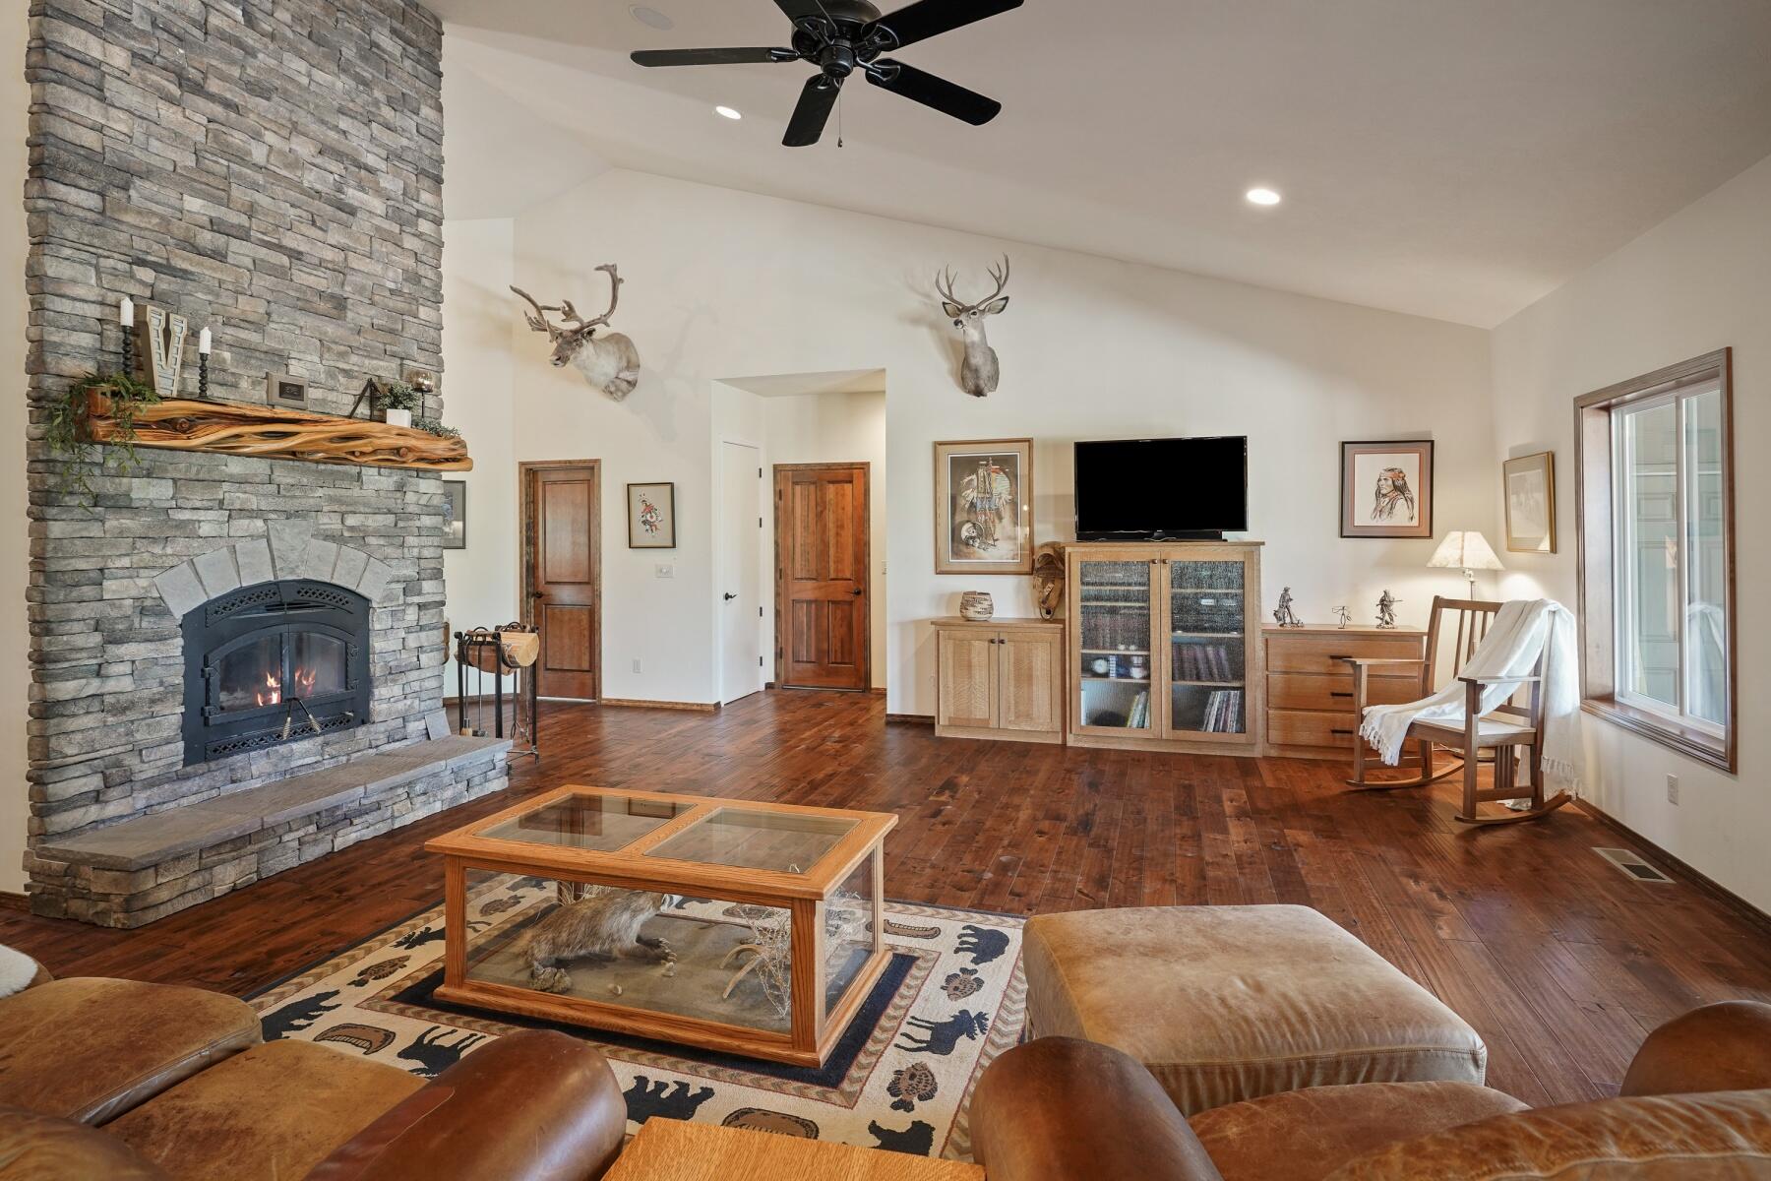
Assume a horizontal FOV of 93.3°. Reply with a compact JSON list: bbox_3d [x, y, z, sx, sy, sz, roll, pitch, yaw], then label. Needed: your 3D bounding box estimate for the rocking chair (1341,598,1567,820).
[{"bbox_3d":[3.029,0.586,4.447,0.720,1.060,0.650,-1,2,-15],"label":"rocking chair"}]

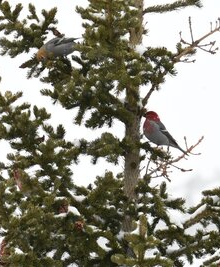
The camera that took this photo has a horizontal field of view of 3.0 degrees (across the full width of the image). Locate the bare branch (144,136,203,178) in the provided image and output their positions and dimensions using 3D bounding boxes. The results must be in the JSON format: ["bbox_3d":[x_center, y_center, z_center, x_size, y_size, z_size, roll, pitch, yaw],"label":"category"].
[{"bbox_3d":[0.223,0.083,14.400,0.207,0.145,0.120,2,-2,0],"label":"bare branch"}]

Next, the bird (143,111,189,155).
[{"bbox_3d":[0.193,-0.002,14.400,0.165,0.153,0.085,2,-2,-15],"label":"bird"}]

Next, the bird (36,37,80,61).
[{"bbox_3d":[-0.176,-0.293,14.400,0.168,0.092,0.085,3,-2,-22],"label":"bird"}]

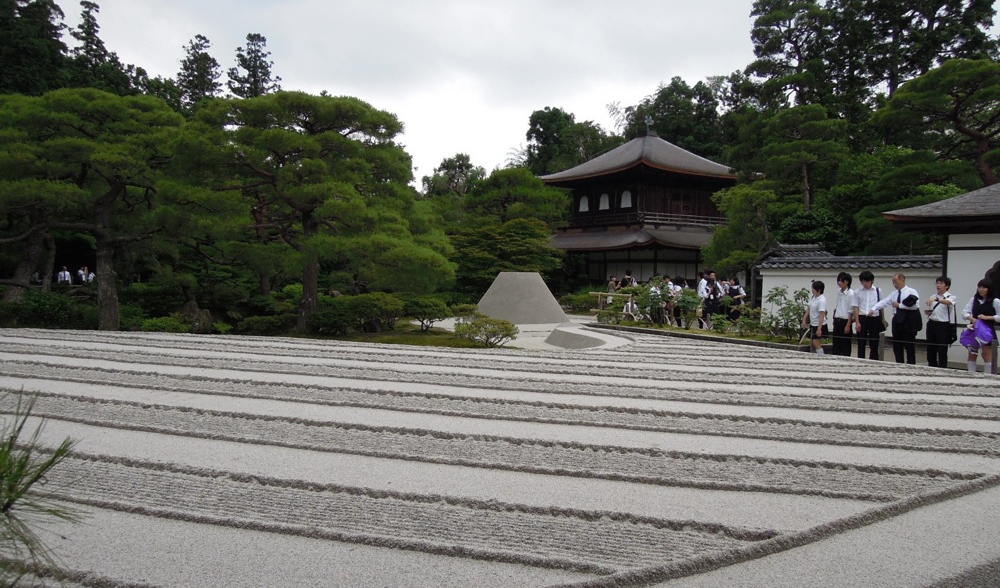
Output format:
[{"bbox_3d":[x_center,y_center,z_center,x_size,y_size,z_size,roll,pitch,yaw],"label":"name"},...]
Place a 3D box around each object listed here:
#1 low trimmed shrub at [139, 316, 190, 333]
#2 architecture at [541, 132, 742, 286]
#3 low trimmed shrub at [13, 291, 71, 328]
[{"bbox_3d":[-7.697,0.727,16.000,1.164,0.448,1.020,0,2,-26],"label":"low trimmed shrub"},{"bbox_3d":[8.371,-4.497,39.880,9.300,9.889,9.500,0,2,-31],"label":"architecture"},{"bbox_3d":[-11.218,0.417,17.000,1.427,0.928,1.324,0,2,-33],"label":"low trimmed shrub"}]

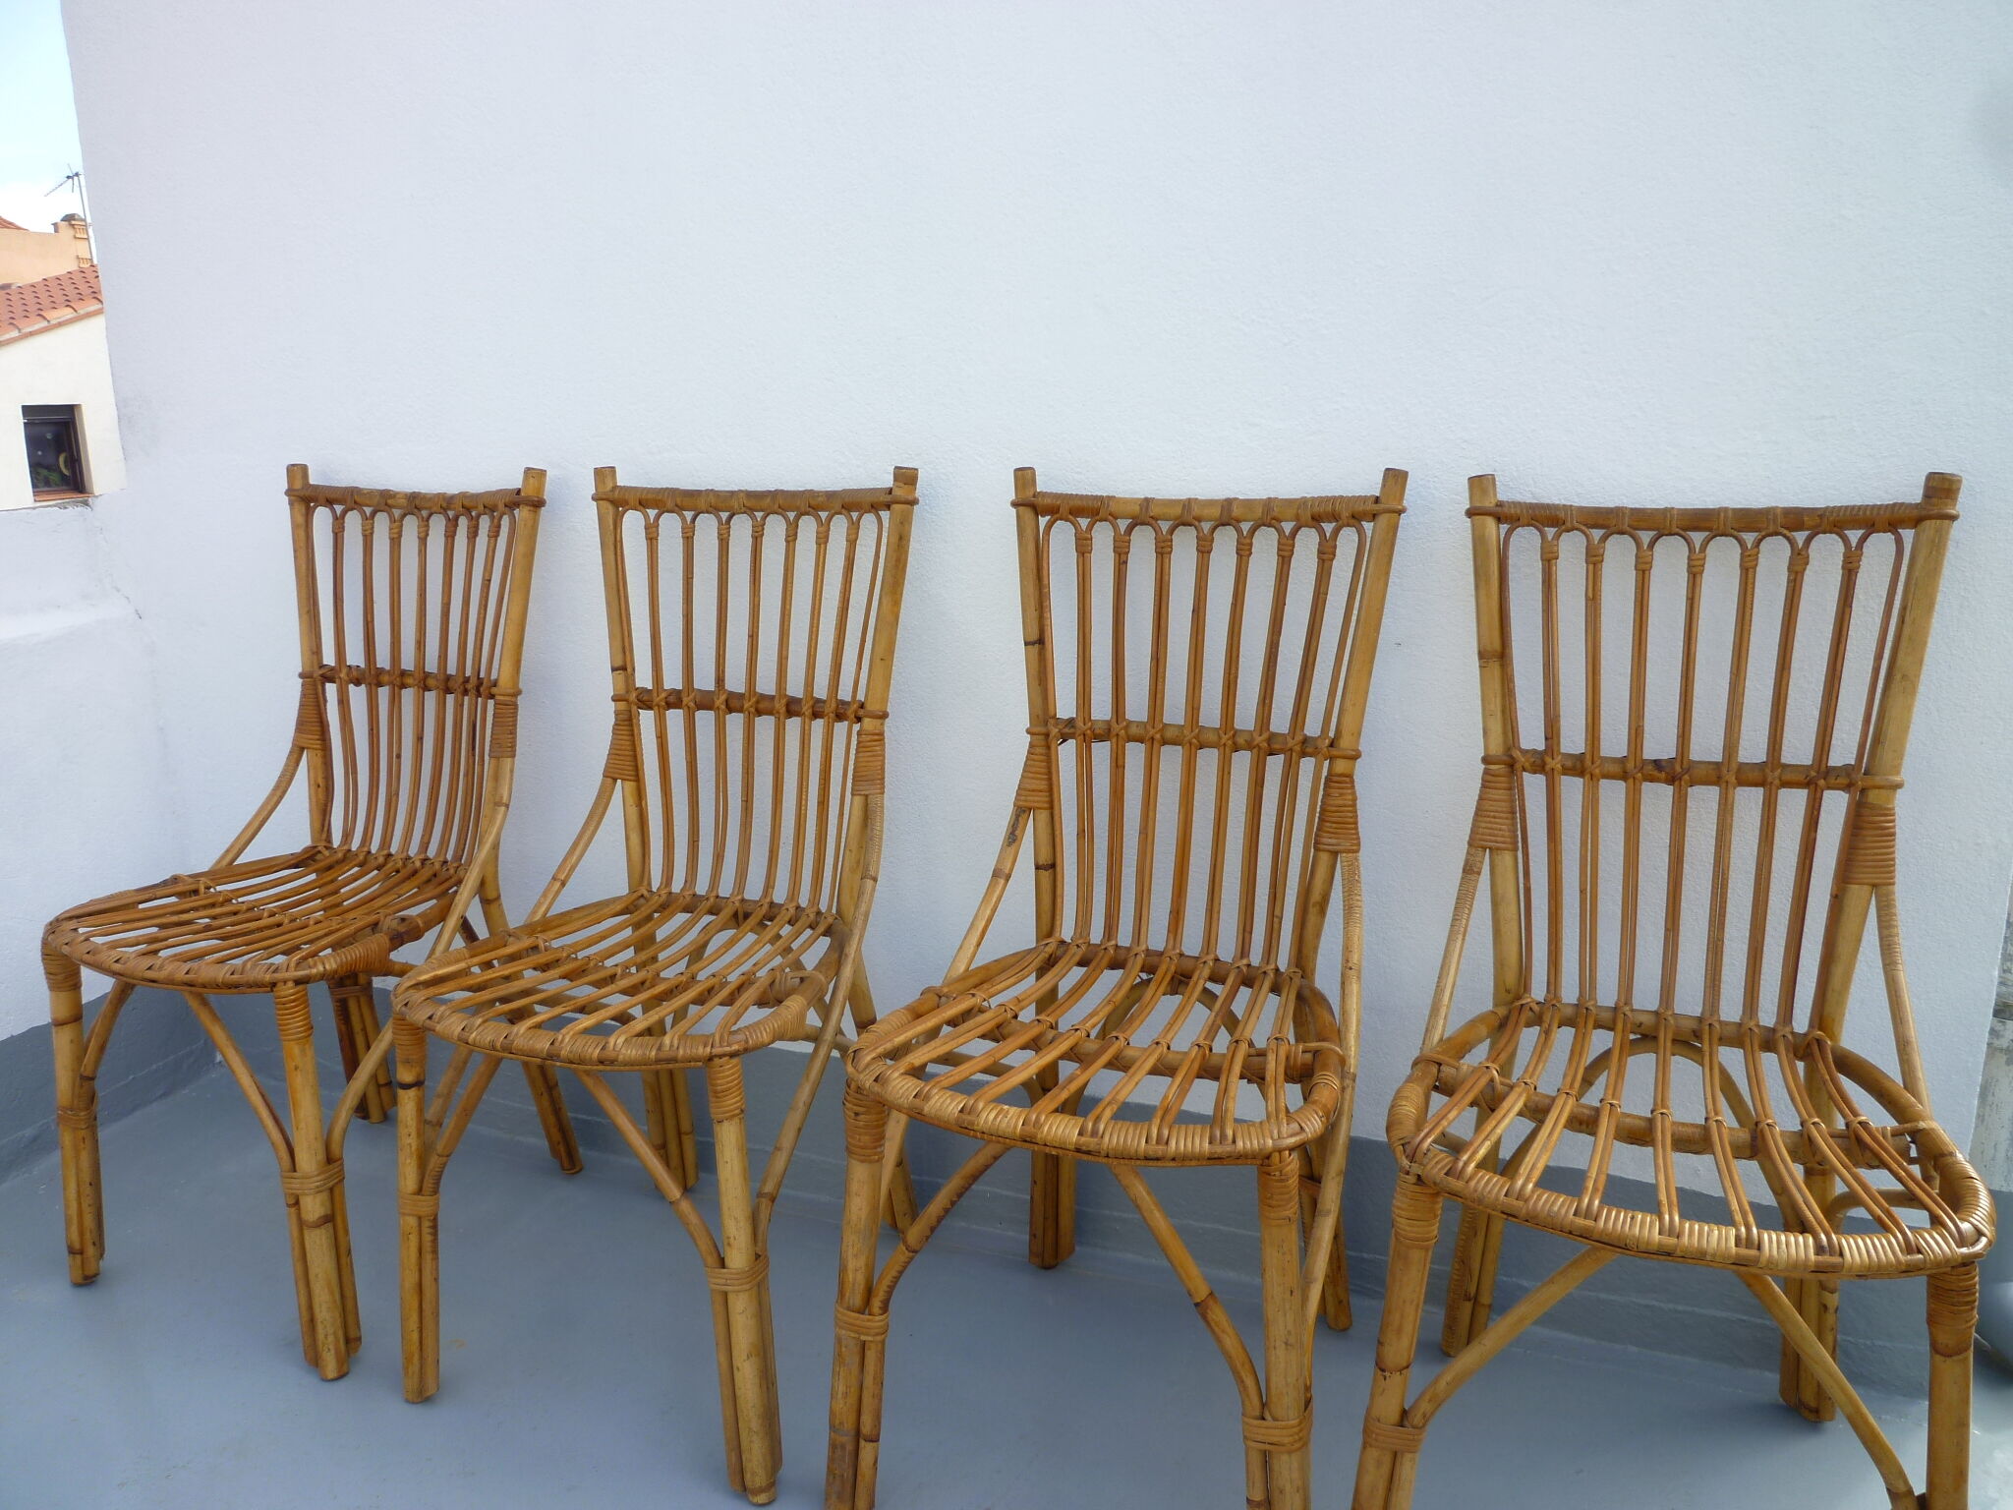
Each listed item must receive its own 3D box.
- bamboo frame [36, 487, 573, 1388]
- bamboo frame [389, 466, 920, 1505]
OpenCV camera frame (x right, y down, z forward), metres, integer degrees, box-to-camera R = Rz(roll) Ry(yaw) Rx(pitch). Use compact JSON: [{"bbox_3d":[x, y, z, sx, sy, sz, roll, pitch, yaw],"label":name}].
[{"bbox_3d":[-0.812,0.141,1.689,0.446,0.900,0.515,5,16,22],"label":"bamboo frame"},{"bbox_3d":[-0.350,0.178,1.504,0.446,0.900,0.515,4,16,19],"label":"bamboo frame"}]

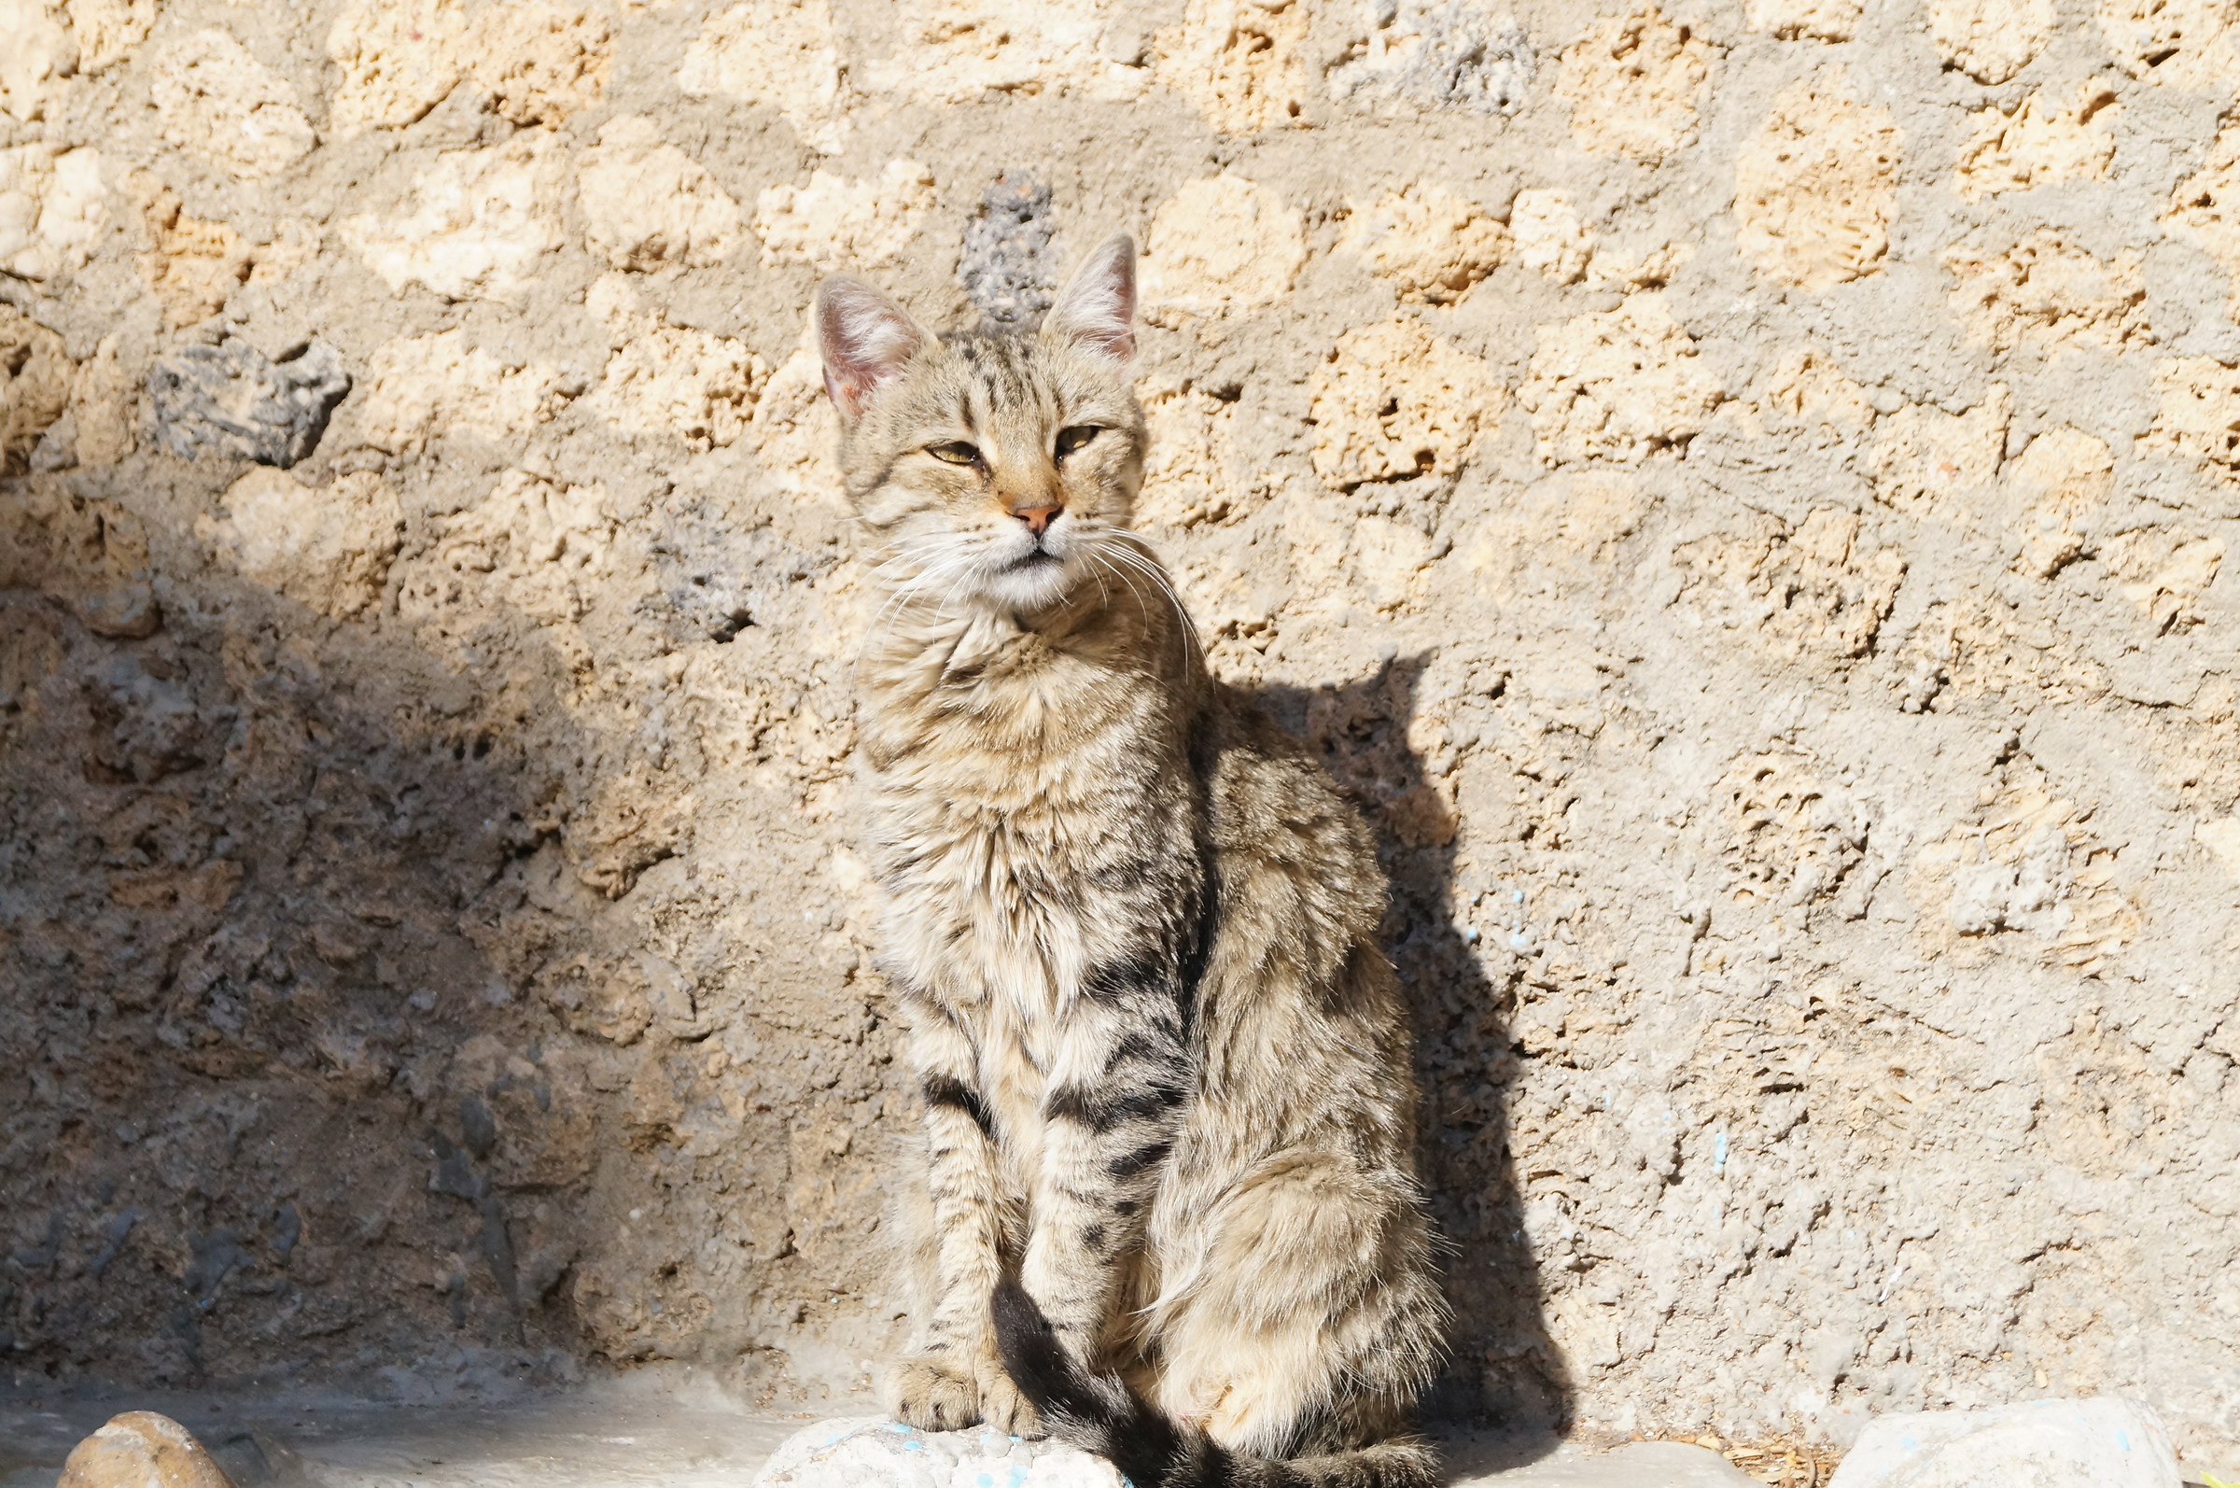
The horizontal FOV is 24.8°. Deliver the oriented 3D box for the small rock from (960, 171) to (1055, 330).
[{"bbox_3d":[-0.045,-0.199,2.070,0.041,0.068,0.033,0,3,0],"label":"small rock"}]

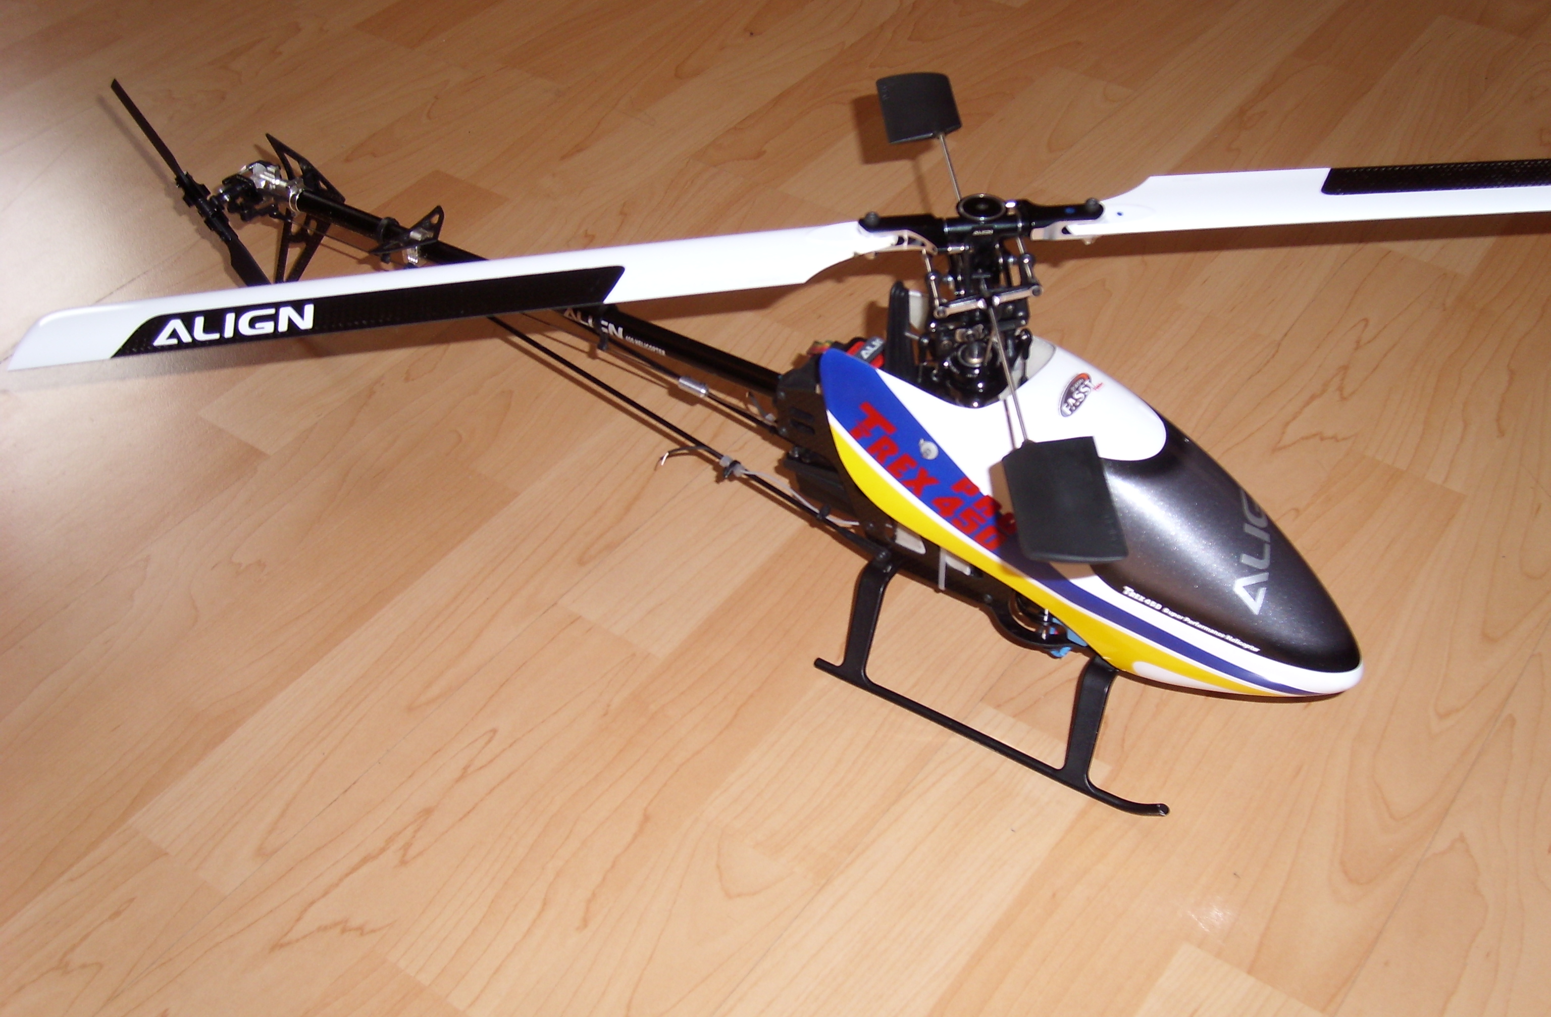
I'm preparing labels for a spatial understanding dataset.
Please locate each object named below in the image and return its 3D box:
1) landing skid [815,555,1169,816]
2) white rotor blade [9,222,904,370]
[{"bbox_3d":[0.100,0.073,0.682,0.171,0.053,0.042,22,49,23],"label":"landing skid"},{"bbox_3d":[-0.115,-0.080,0.578,0.325,0.006,0.032,-7,48,-2],"label":"white rotor blade"}]

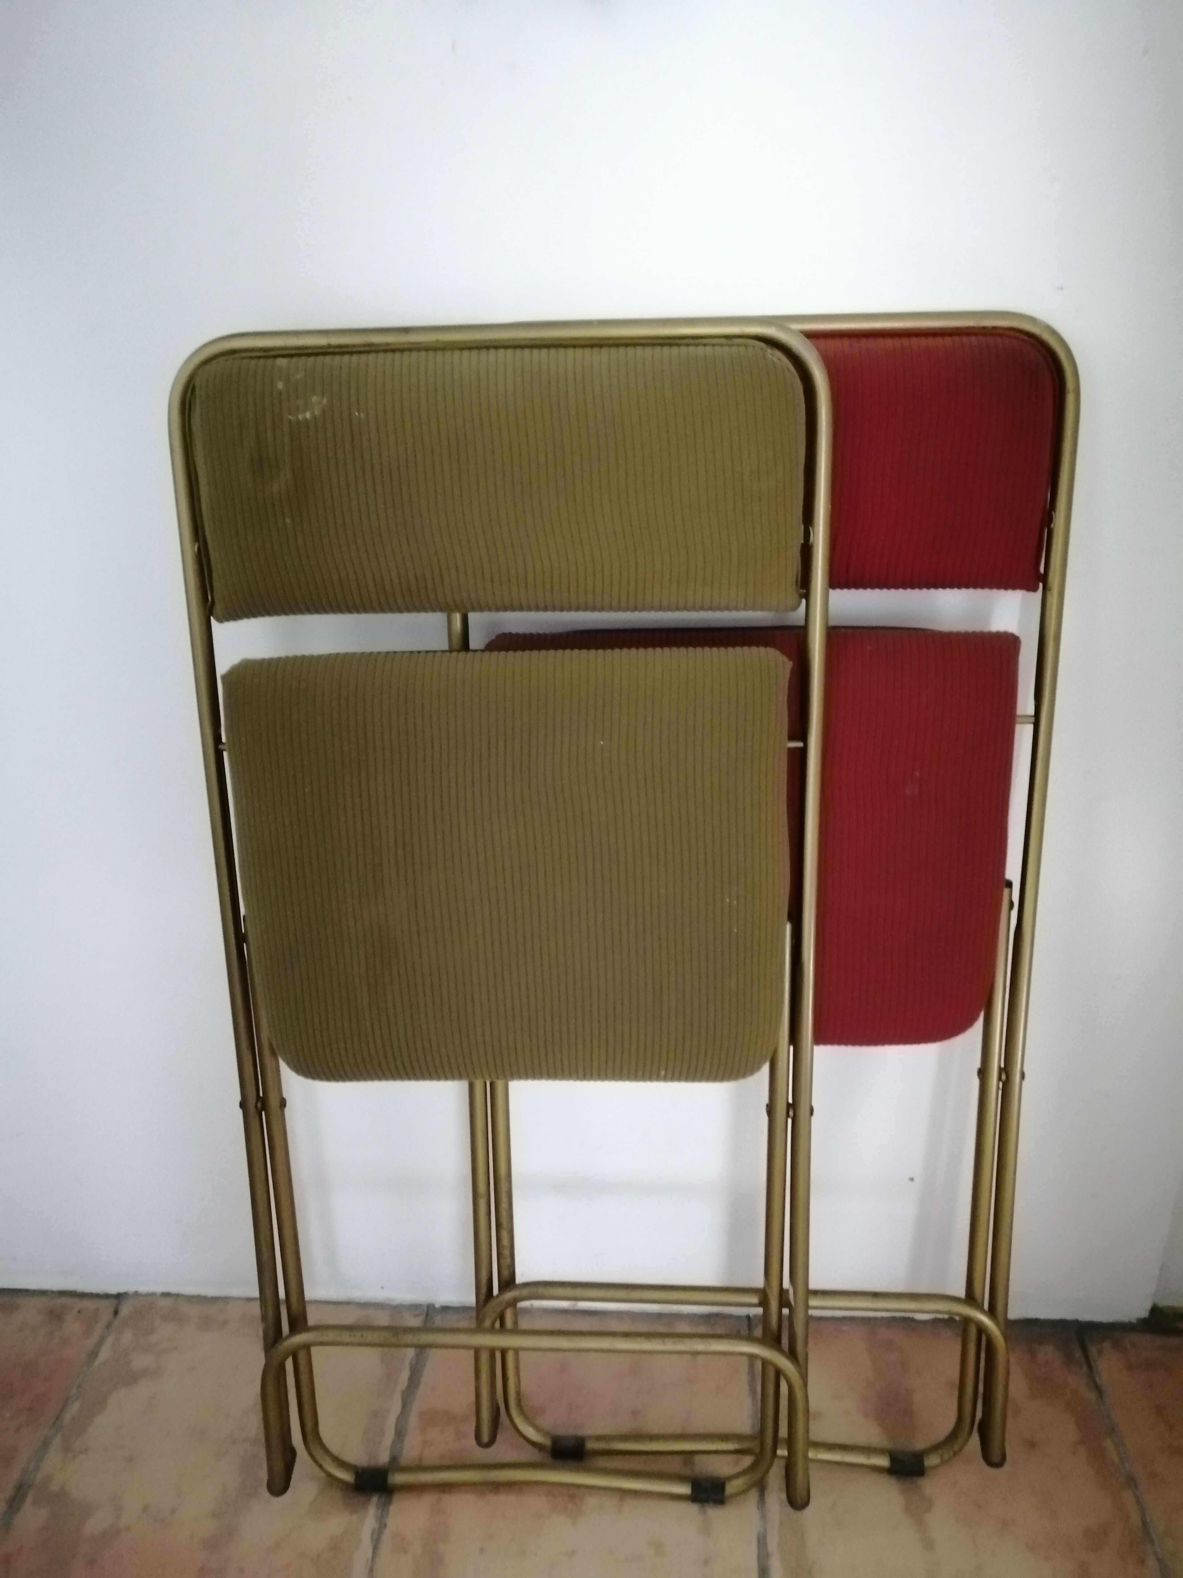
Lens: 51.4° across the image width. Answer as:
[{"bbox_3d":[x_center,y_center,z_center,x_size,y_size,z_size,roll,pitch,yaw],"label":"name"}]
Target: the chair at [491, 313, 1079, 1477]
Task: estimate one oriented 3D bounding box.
[{"bbox_3d":[0.118,0.120,0.945,0.455,0.919,0.080,0,12,4],"label":"chair"}]

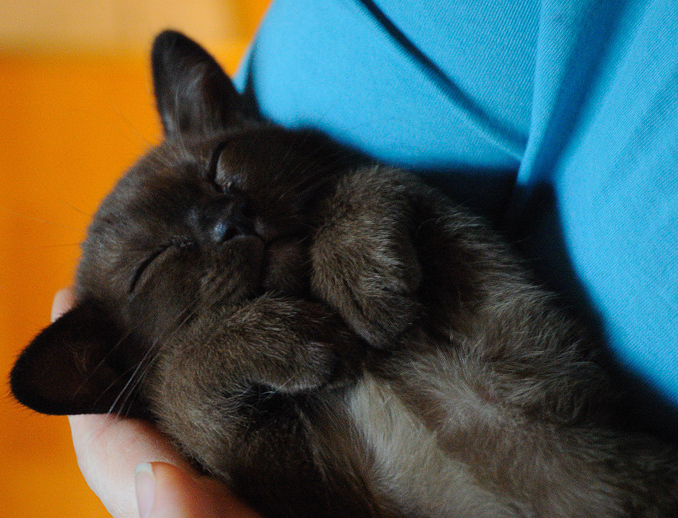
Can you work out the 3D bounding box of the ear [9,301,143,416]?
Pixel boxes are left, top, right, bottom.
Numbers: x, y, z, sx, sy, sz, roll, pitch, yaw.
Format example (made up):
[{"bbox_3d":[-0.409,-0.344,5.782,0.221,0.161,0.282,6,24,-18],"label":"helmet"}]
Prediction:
[{"bbox_3d":[-0.074,0.031,0.630,0.032,0.034,0.016,-22,15,5],"label":"ear"}]

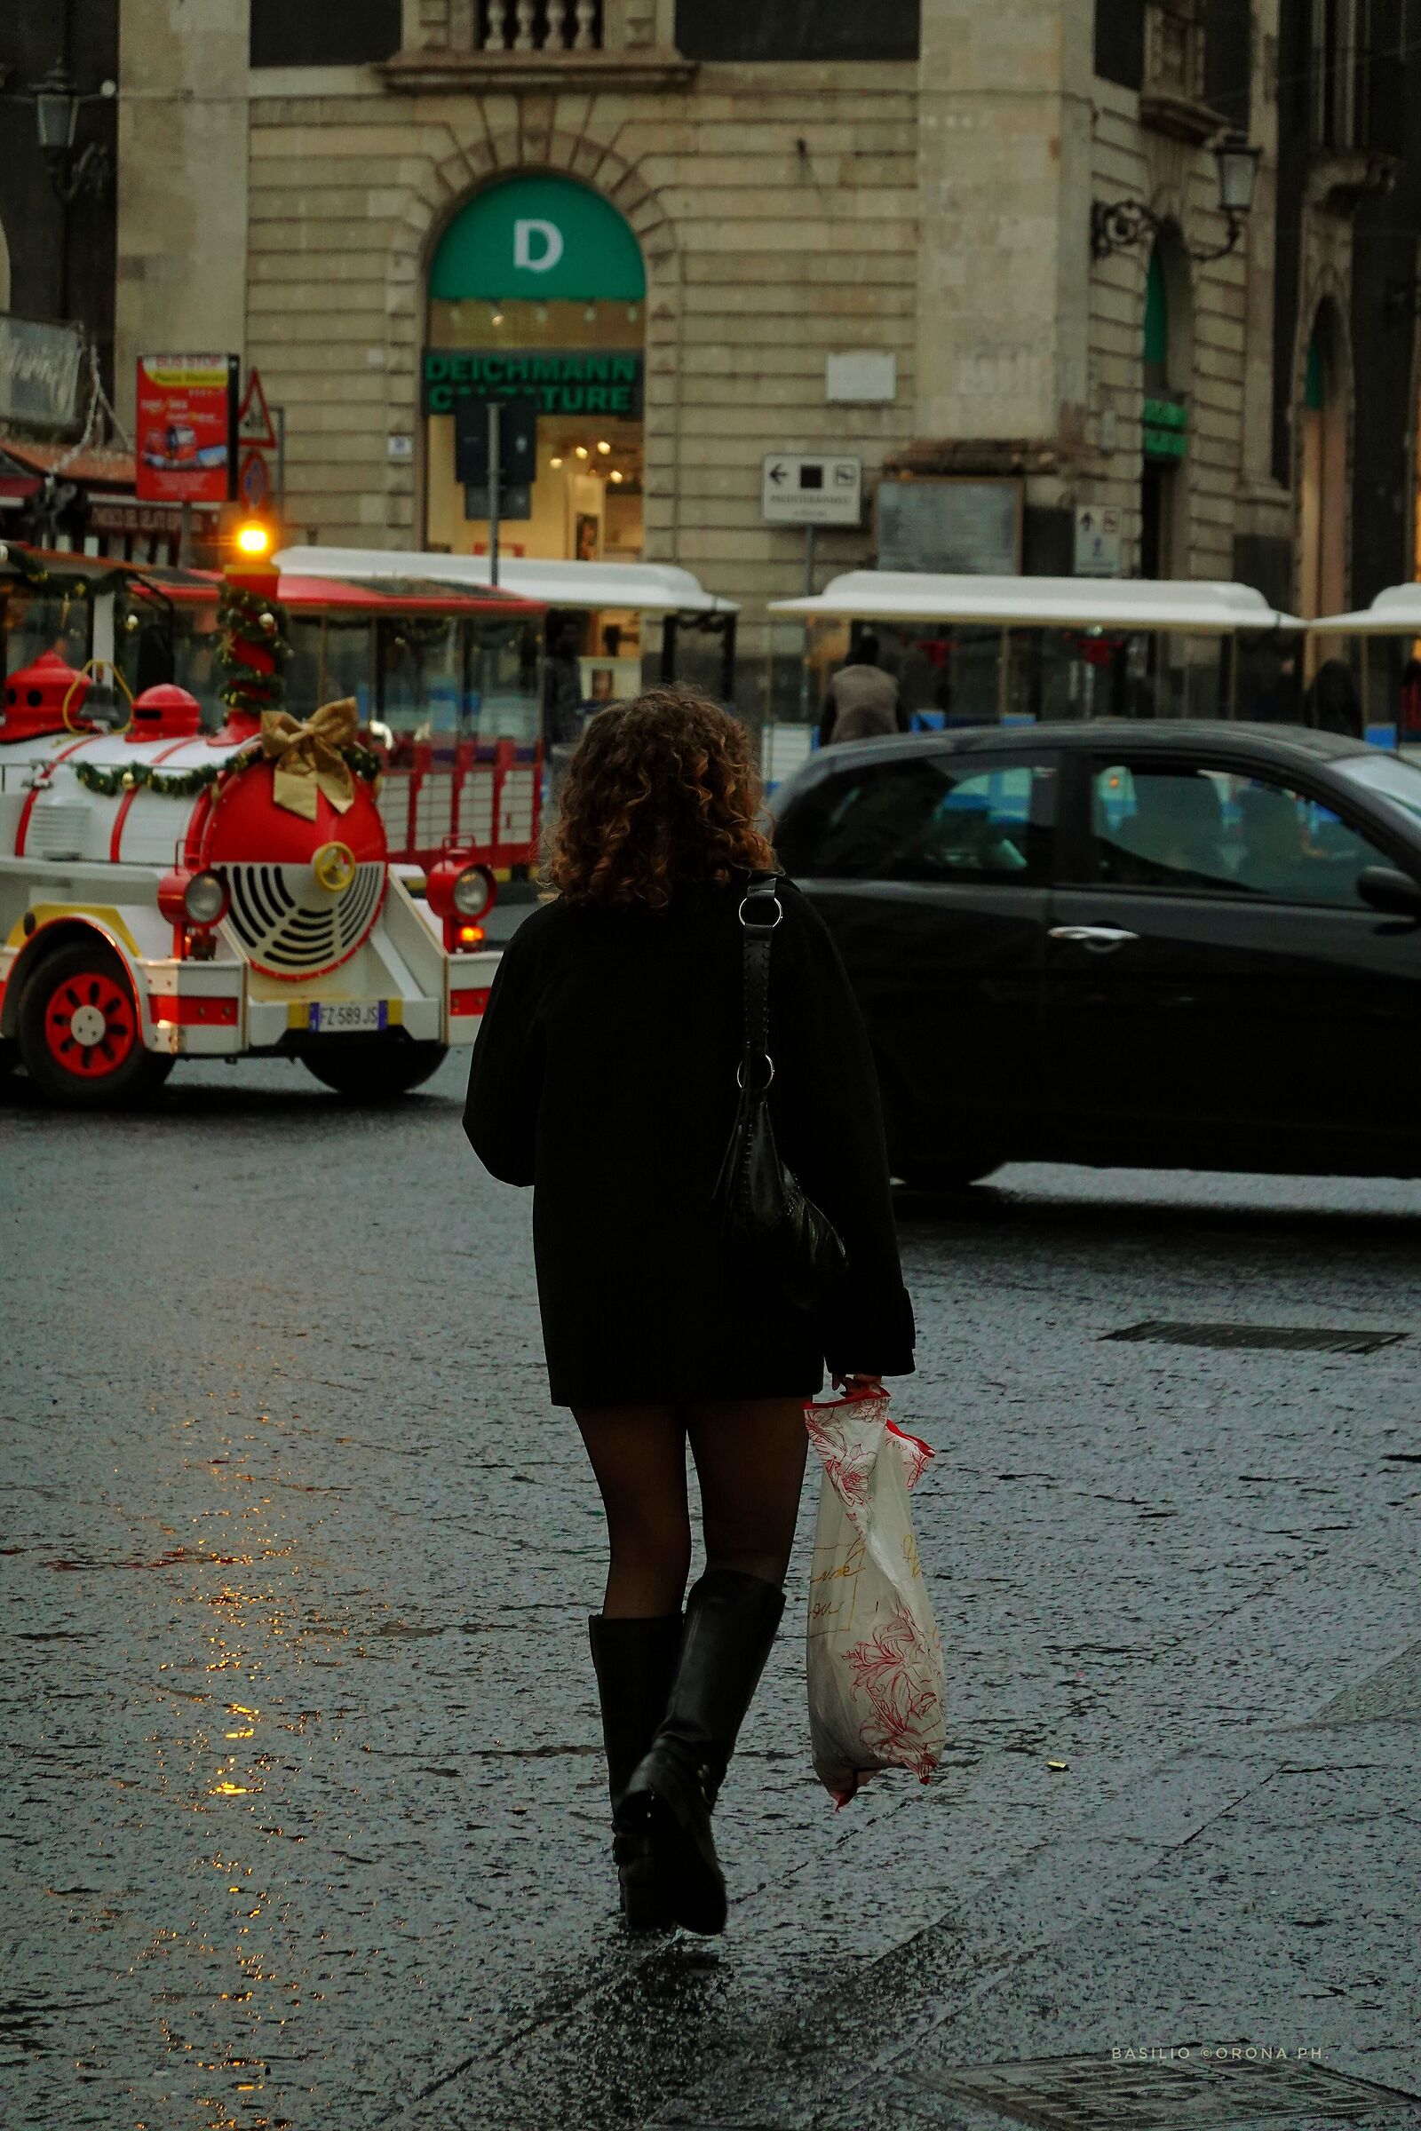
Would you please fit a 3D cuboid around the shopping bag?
[{"bbox_3d":[0.217,0.702,10.600,0.185,0.550,0.200,1,3,-3],"label":"shopping bag"}]

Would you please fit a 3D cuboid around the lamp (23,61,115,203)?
[{"bbox_3d":[-6.743,-9.824,84.200,0.480,1.450,1.700,2,3,18],"label":"lamp"}]

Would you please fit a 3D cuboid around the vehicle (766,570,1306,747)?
[{"bbox_3d":[3.075,-3.379,75.000,4.750,2.450,1.750,2,3,22],"label":"vehicle"}]

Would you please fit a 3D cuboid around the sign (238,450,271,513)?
[{"bbox_3d":[-4.474,-5.740,78.500,0.050,0.600,0.600,2,3,25],"label":"sign"}]

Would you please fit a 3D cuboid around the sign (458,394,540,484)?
[{"bbox_3d":[-1.567,-4.583,58.500,0.620,0.635,0.050,2,3,20],"label":"sign"}]

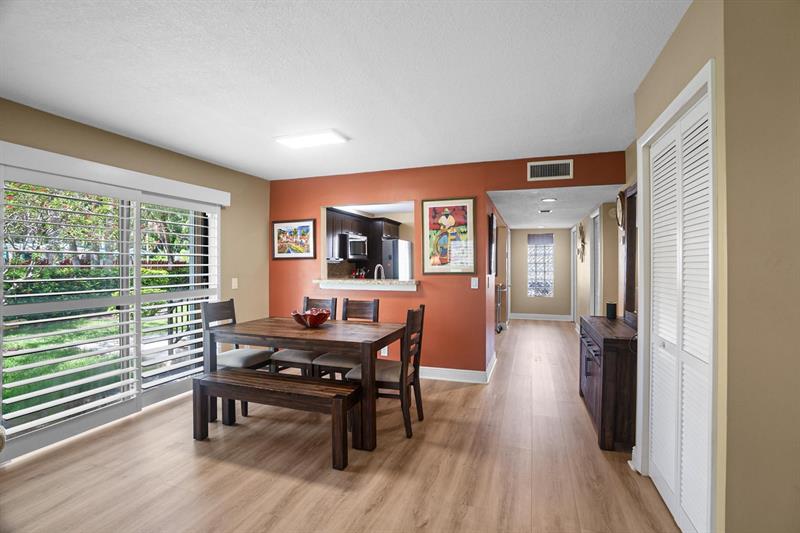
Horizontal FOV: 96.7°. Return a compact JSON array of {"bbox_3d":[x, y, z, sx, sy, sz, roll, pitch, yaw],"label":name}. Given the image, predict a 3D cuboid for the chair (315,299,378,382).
[{"bbox_3d":[-0.462,0.812,3.336,0.455,0.961,0.550,0,1,18],"label":"chair"}]

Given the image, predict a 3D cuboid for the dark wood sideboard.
[{"bbox_3d":[1.798,0.901,2.971,0.380,0.788,1.105,0,0,20],"label":"dark wood sideboard"}]

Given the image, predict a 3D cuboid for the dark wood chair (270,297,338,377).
[{"bbox_3d":[-0.909,0.810,3.494,0.455,0.961,0.550,0,1,18],"label":"dark wood chair"}]

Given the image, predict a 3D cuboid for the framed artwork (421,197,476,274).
[{"bbox_3d":[0.555,-0.333,3.998,0.615,0.868,0.035,0,1,18],"label":"framed artwork"}]

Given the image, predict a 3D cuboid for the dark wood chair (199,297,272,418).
[{"bbox_3d":[-1.512,0.816,3.349,0.565,0.970,0.445,0,0,20],"label":"dark wood chair"}]

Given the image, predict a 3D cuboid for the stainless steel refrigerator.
[{"bbox_3d":[-0.262,0.390,7.036,0.800,1.765,0.840,0,0,20],"label":"stainless steel refrigerator"}]

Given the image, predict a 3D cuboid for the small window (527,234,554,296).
[{"bbox_3d":[3.277,-0.021,8.251,0.550,1.455,0.080,0,0,20],"label":"small window"}]

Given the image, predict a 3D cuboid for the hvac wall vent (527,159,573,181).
[{"bbox_3d":[1.549,-0.988,3.672,0.436,0.202,0.020,0,1,18],"label":"hvac wall vent"}]

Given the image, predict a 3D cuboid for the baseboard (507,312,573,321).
[{"bbox_3d":[3.250,1.186,8.230,1.350,0.140,0.016,0,0,20],"label":"baseboard"}]

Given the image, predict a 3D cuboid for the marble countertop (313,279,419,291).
[{"bbox_3d":[-0.396,0.229,4.388,1.375,0.110,0.260,0,1,18],"label":"marble countertop"}]

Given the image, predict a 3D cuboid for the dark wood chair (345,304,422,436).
[{"bbox_3d":[-0.099,0.815,2.934,0.555,0.970,0.445,0,0,20],"label":"dark wood chair"}]

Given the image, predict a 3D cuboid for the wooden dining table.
[{"bbox_3d":[-0.803,0.922,3.115,1.555,0.756,0.754,0,0,20],"label":"wooden dining table"}]

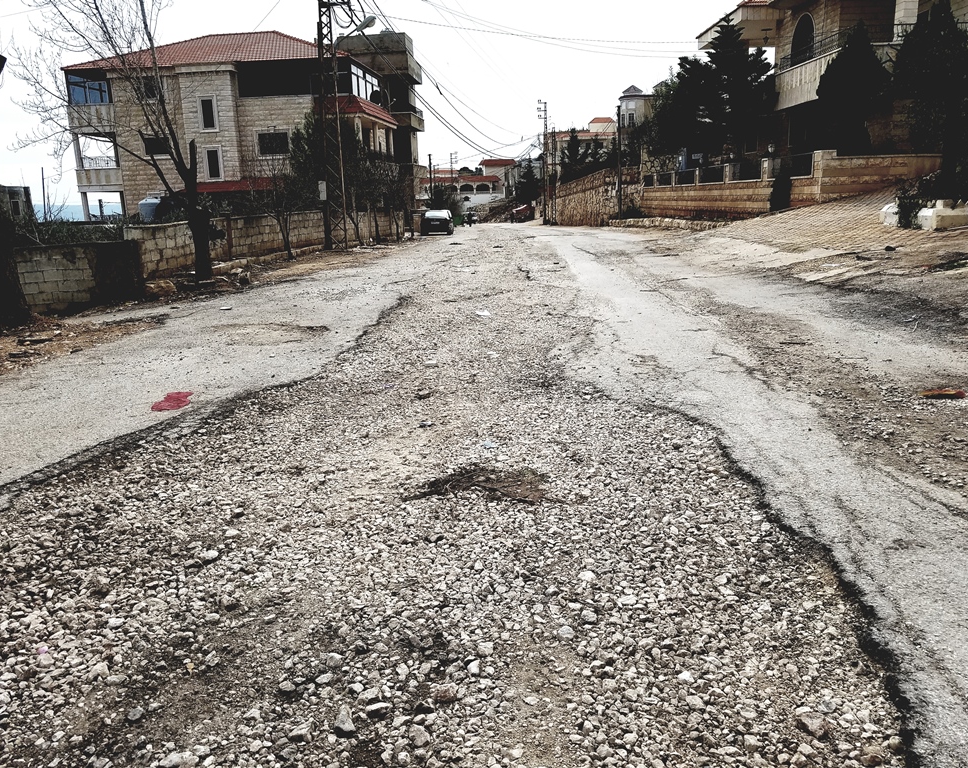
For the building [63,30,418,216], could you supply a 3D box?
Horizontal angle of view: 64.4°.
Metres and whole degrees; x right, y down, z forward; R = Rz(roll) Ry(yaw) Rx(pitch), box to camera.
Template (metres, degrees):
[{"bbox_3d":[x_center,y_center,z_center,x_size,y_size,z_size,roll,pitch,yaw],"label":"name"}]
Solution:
[{"bbox_3d":[-14.136,-14.972,48.595,17.800,12.000,13.500,0,13,4],"label":"building"}]

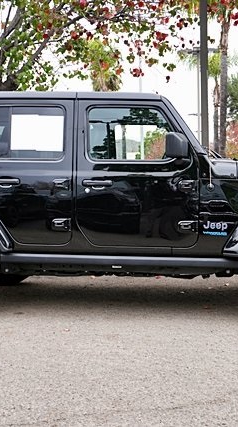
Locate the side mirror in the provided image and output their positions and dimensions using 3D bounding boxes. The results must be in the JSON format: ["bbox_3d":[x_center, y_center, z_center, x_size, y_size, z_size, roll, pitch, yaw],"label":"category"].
[{"bbox_3d":[0.437,-0.503,4.357,0.165,0.190,0.220,0,4,7],"label":"side mirror"}]

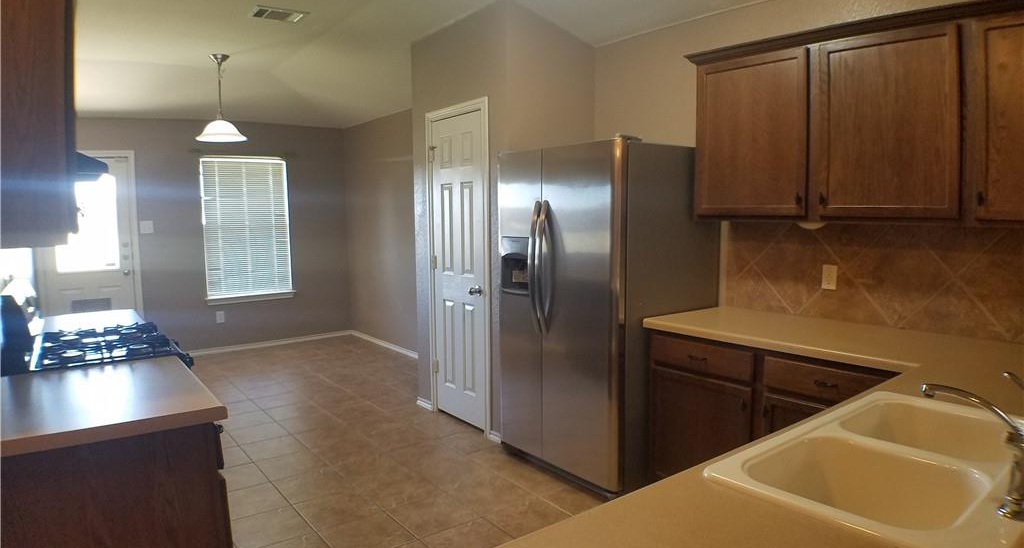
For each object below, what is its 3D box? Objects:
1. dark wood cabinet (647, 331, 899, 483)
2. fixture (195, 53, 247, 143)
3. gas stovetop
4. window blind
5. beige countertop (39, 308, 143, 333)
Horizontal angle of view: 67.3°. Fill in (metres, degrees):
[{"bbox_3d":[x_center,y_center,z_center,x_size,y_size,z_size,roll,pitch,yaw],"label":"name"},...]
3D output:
[{"bbox_3d":[1.174,0.697,3.101,0.600,0.880,1.100,-6,8,-38],"label":"dark wood cabinet"},{"bbox_3d":[-2.312,-1.406,6.129,0.410,0.680,0.410,-4,6,-33],"label":"fixture"},{"bbox_3d":[-1.554,0.243,2.936,0.510,0.080,0.760,-5,8,-33],"label":"gas stovetop"},{"bbox_3d":[-2.510,-0.432,7.309,0.810,1.330,0.060,-5,8,-33],"label":"window blind"},{"bbox_3d":[-2.109,0.256,3.812,0.540,0.042,0.740,-4,6,-33],"label":"beige countertop"}]

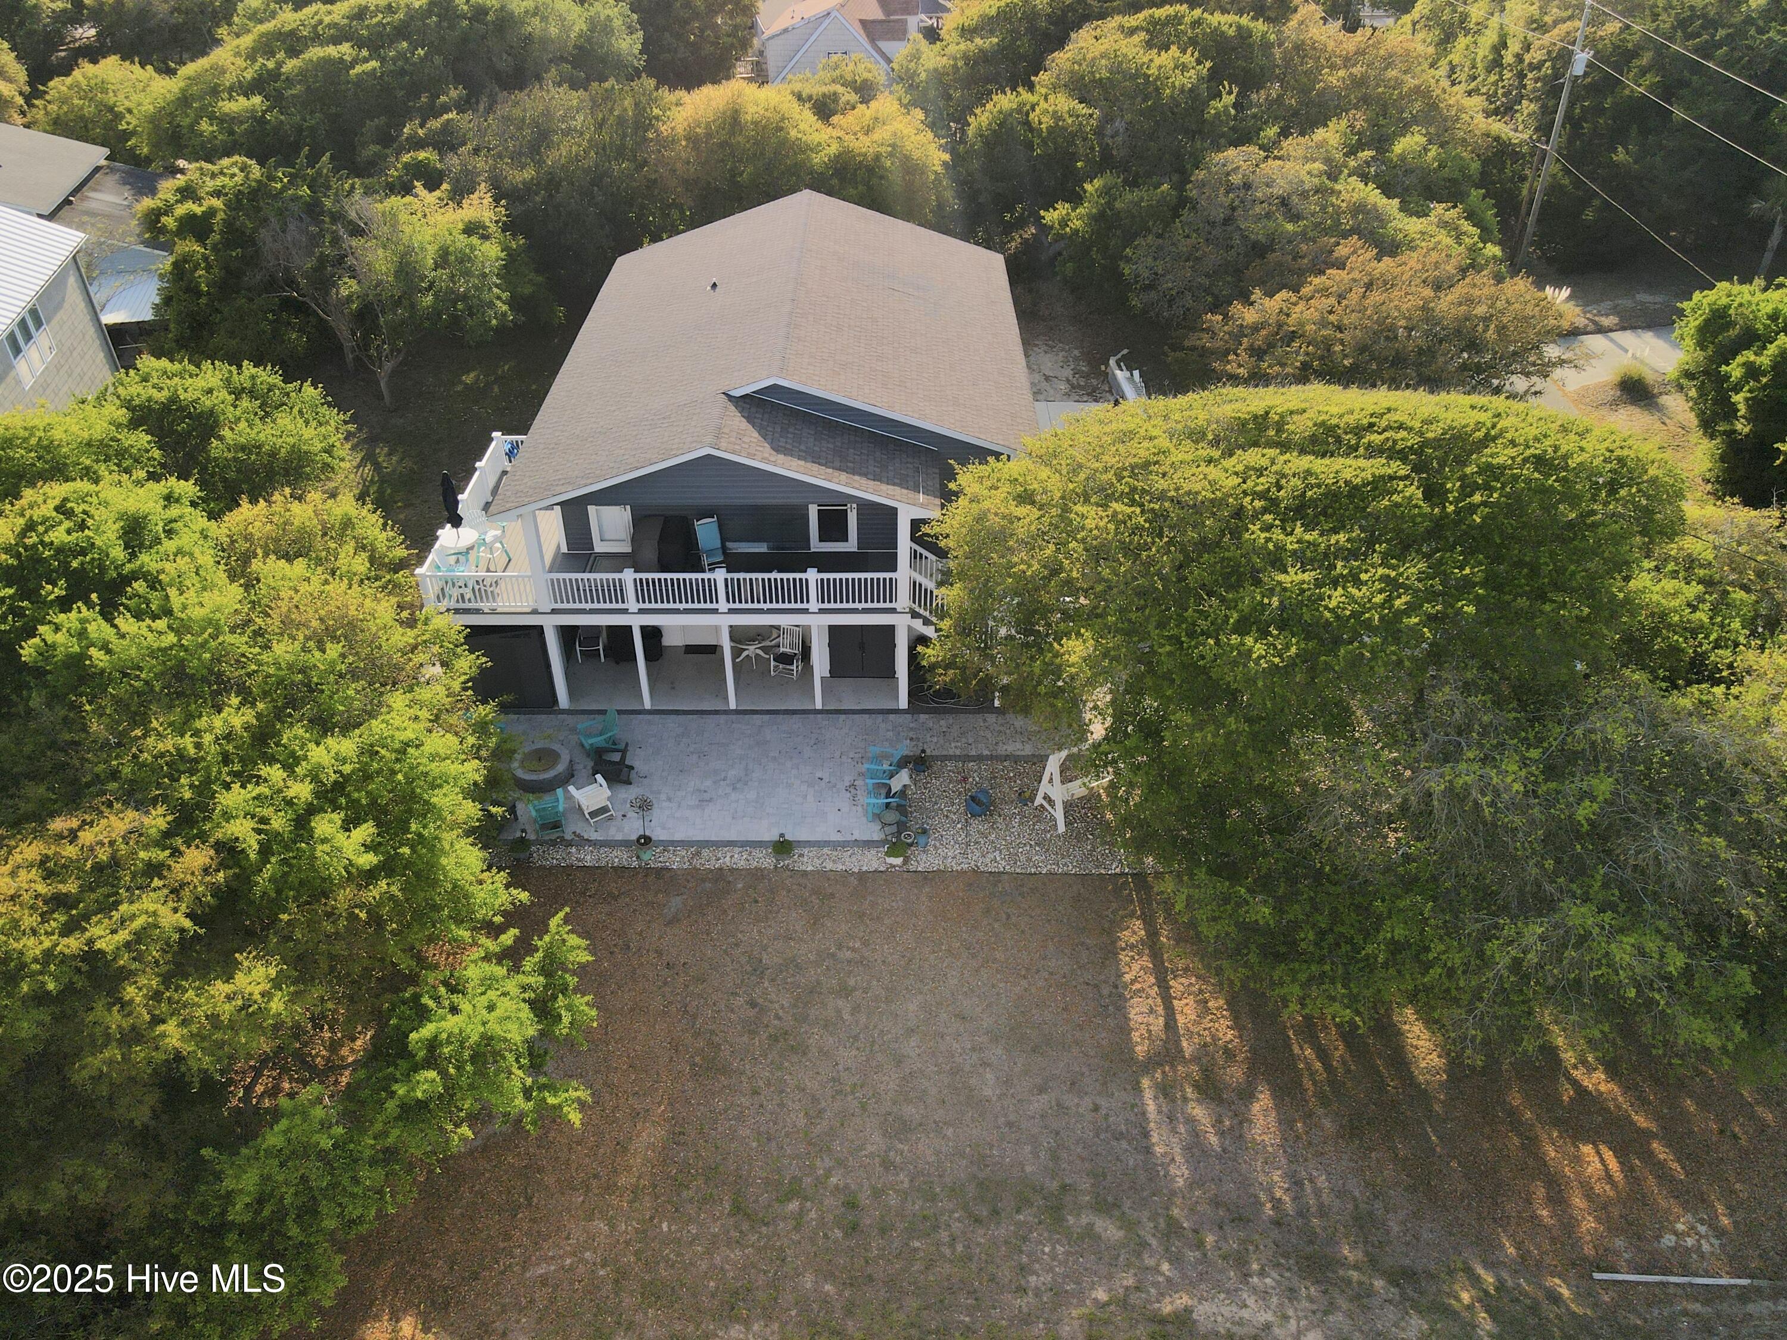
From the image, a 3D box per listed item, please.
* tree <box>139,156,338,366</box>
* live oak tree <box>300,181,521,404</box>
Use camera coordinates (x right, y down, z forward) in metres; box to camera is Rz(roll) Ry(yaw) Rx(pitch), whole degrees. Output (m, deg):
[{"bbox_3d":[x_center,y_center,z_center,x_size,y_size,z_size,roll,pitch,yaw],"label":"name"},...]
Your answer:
[{"bbox_3d":[-20.933,-13.054,39.681,6.400,6.110,6.110,0,39,0],"label":"tree"},{"bbox_3d":[-13.930,-10.851,36.704,6.500,6.390,6.300,0,39,0],"label":"live oak tree"}]

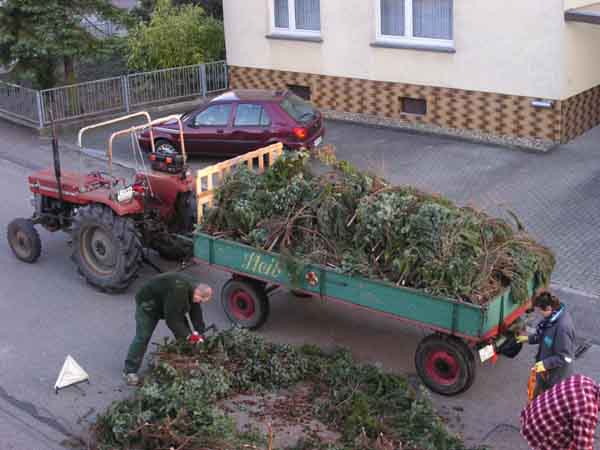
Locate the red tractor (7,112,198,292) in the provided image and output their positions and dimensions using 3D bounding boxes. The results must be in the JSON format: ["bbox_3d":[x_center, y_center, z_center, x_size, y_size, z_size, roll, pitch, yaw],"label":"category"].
[{"bbox_3d":[-2.992,-0.489,14.374,3.000,2.250,1.660,13,24,37],"label":"red tractor"}]

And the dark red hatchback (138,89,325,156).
[{"bbox_3d":[-1.500,-2.118,20.334,3.860,1.380,1.650,3,20,16],"label":"dark red hatchback"}]

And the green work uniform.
[{"bbox_3d":[-1.545,1.154,10.819,0.890,1.170,0.520,-5,19,-8],"label":"green work uniform"}]

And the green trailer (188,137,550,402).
[{"bbox_3d":[0.721,0.452,11.586,4.330,2.000,1.650,13,24,37],"label":"green trailer"}]

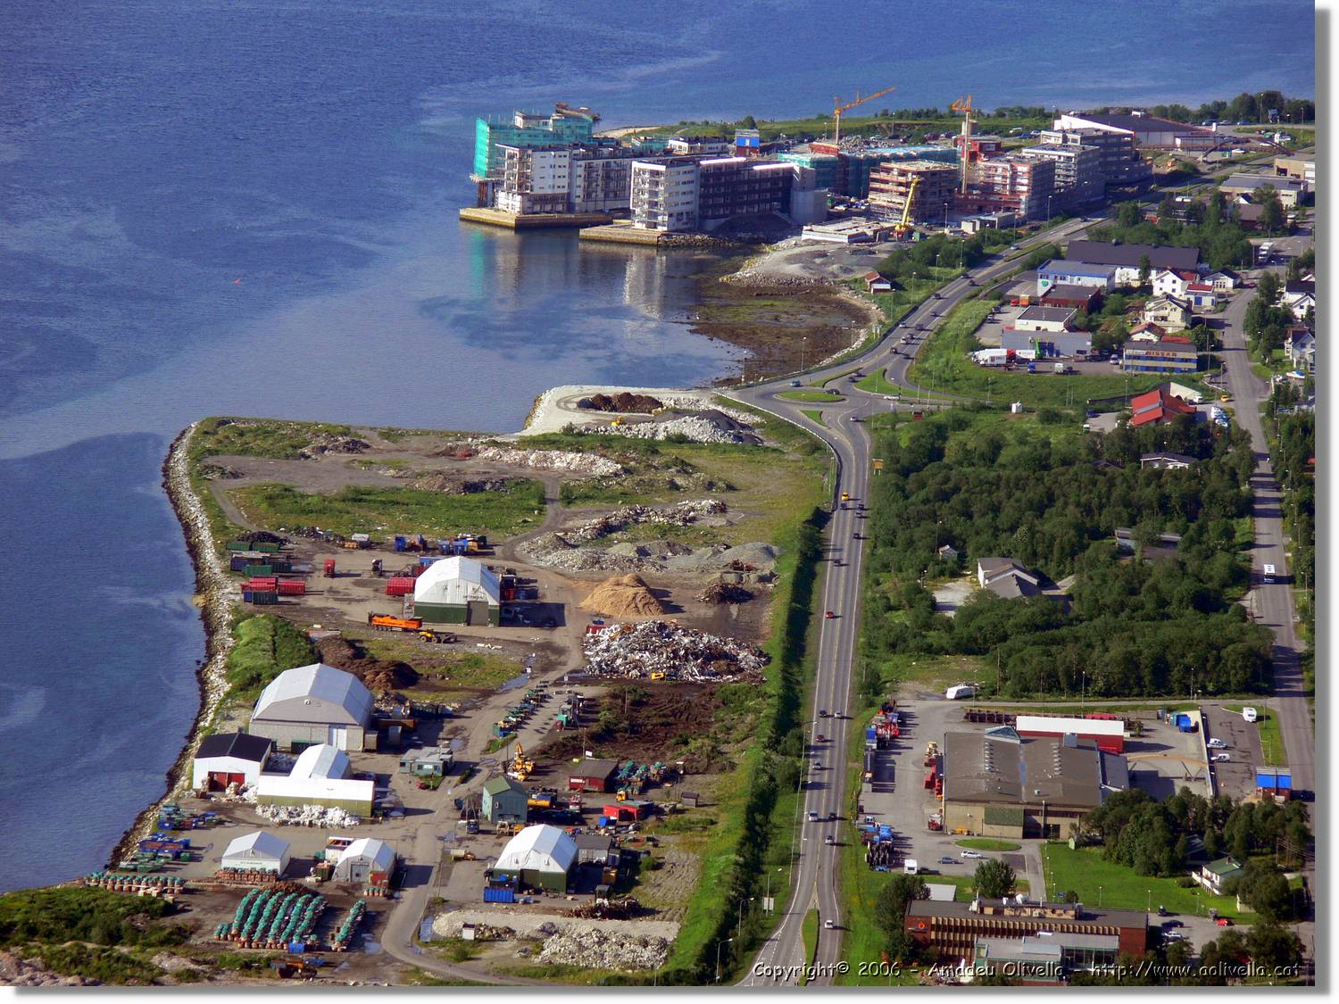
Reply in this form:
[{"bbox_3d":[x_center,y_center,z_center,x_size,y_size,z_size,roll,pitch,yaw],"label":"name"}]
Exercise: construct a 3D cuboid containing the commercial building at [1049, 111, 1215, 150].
[{"bbox_3d":[155.454,-123.264,3936.612,29.500,6.300,51.000,-1,9,-26],"label":"commercial building"}]

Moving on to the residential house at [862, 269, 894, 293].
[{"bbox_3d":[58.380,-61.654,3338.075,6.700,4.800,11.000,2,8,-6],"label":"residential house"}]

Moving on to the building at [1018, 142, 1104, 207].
[{"bbox_3d":[122.822,-102.710,3741.468,18.000,16.500,25.000,5,8,17],"label":"building"}]

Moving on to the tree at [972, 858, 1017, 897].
[{"bbox_3d":[64.947,74.744,2368.035,8.300,7.500,8.300,3,8,0],"label":"tree"}]

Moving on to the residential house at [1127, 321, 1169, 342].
[{"bbox_3d":[130.750,-44.800,3238.930,8.500,6.800,12.000,4,9,11],"label":"residential house"}]

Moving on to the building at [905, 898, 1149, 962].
[{"bbox_3d":[71.358,86.444,2372.812,47.800,10.500,19.000,3,8,0],"label":"building"}]

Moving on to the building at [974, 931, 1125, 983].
[{"bbox_3d":[72.468,87.826,2286.967,28.000,5.500,18.000,3,8,0],"label":"building"}]

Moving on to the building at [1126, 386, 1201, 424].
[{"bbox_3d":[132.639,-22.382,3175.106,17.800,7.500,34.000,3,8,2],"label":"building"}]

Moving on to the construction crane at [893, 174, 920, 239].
[{"bbox_3d":[72.495,-90.136,3633.821,7.300,18.500,10.000,3,8,0],"label":"construction crane"}]

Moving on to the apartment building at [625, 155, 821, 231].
[{"bbox_3d":[16.639,-91.590,3493.764,63.000,18.800,14.500,-6,12,-44],"label":"apartment building"}]

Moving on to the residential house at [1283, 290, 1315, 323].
[{"bbox_3d":[182.627,-56.315,3405.891,9.800,7.600,11.000,3,8,0],"label":"residential house"}]

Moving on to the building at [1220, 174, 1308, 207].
[{"bbox_3d":[186.769,-97.864,3745.483,25.500,6.100,31.000,3,8,4],"label":"building"}]

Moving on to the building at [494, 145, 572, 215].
[{"bbox_3d":[-41.797,-99.782,3663.870,17.500,20.000,15.500,-2,9,-31],"label":"building"}]

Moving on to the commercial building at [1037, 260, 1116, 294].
[{"bbox_3d":[114.128,-61.852,3320.986,19.300,6.900,18.000,4,8,12],"label":"commercial building"}]

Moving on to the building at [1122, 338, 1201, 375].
[{"bbox_3d":[133.010,-39.400,3217.390,19.800,6.800,13.000,3,9,1],"label":"building"}]

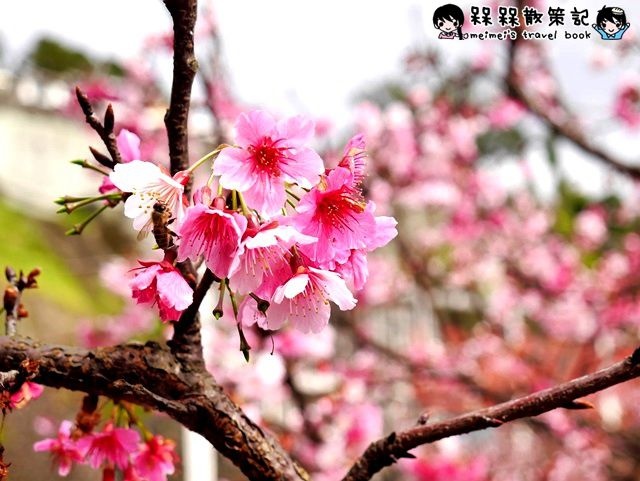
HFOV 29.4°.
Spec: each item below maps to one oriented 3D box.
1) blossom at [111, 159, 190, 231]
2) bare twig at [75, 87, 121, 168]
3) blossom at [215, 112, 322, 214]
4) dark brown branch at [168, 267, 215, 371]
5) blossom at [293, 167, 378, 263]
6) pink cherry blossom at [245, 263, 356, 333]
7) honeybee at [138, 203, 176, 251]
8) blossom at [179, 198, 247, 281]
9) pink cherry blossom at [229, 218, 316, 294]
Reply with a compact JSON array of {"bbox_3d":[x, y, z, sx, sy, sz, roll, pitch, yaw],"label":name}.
[{"bbox_3d":[-0.049,-0.012,0.348,0.019,0.022,0.022,-35,18,-29],"label":"blossom"},{"bbox_3d":[-0.065,-0.033,0.355,0.009,0.025,0.007,-27,0,0],"label":"bare twig"},{"bbox_3d":[-0.015,-0.022,0.350,0.032,0.030,0.018,0,-1,-10],"label":"blossom"},{"bbox_3d":[-0.037,0.023,0.357,0.009,0.029,0.009,21,0,0],"label":"dark brown branch"},{"bbox_3d":[0.004,-0.008,0.347,0.027,0.027,0.018,0,7,-30],"label":"blossom"},{"bbox_3d":[-0.006,0.016,0.343,0.030,0.018,0.021,0,-41,-9],"label":"pink cherry blossom"},{"bbox_3d":[-0.046,-0.004,0.345,0.009,0.013,0.007,-13,7,-34],"label":"honeybee"},{"bbox_3d":[-0.030,-0.001,0.343,0.021,0.019,0.019,0,43,9],"label":"blossom"},{"bbox_3d":[-0.014,0.005,0.346,0.025,0.018,0.019,0,-41,-18],"label":"pink cherry blossom"}]

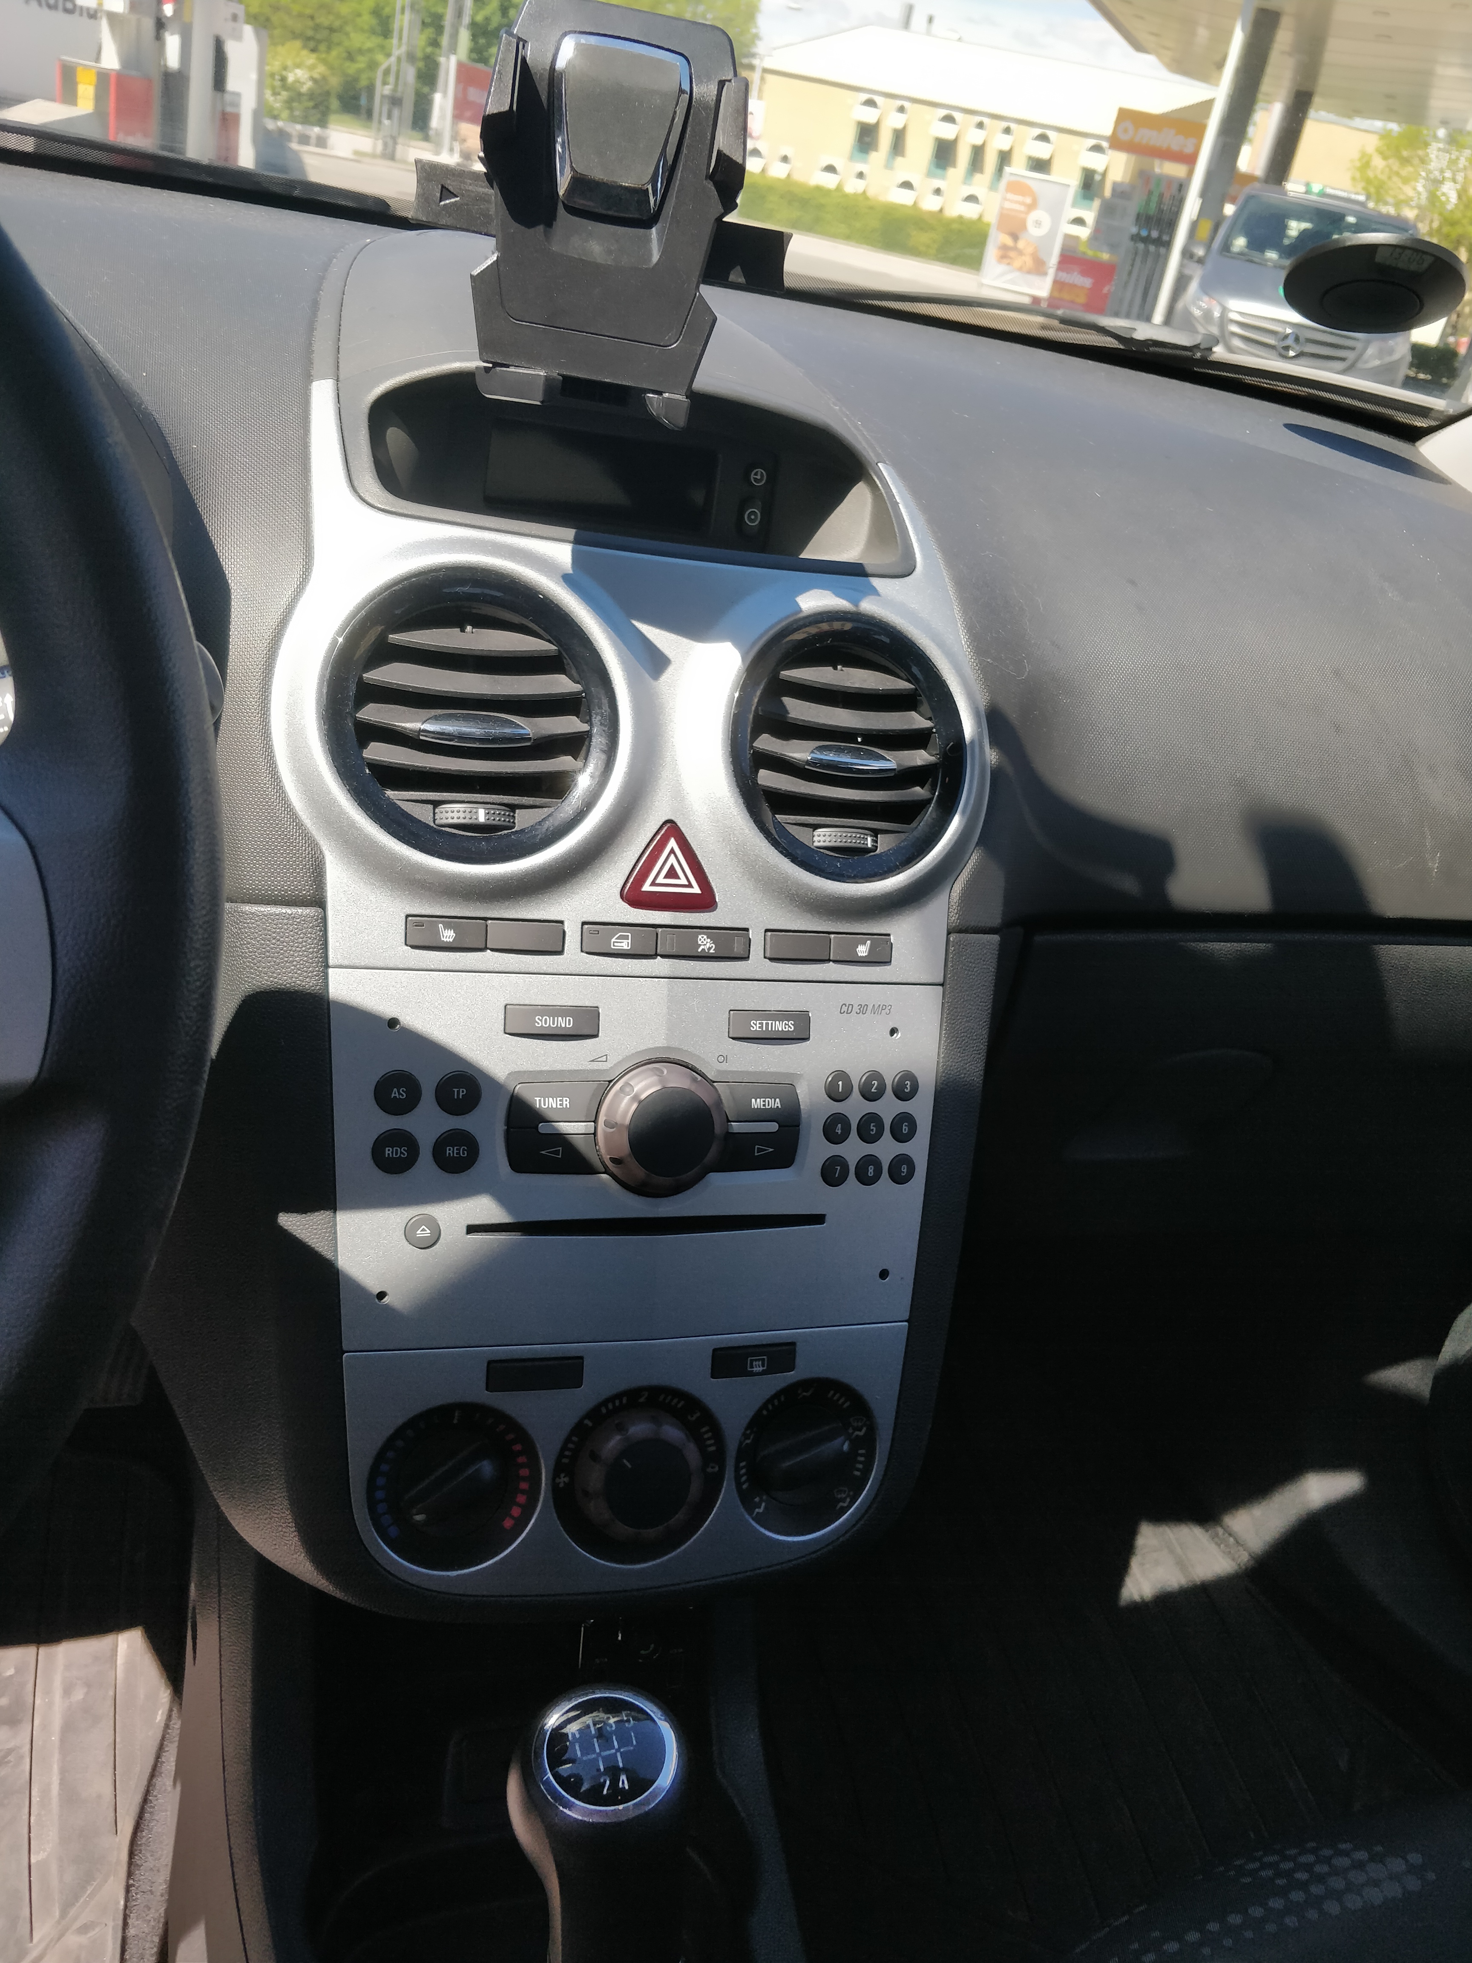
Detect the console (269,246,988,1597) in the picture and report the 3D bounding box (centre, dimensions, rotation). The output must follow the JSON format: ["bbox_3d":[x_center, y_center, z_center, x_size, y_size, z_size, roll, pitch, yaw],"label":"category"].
[{"bbox_3d":[-0.044,-0.053,0.521,0.253,0.525,0.166,2,-1,-18],"label":"console"}]

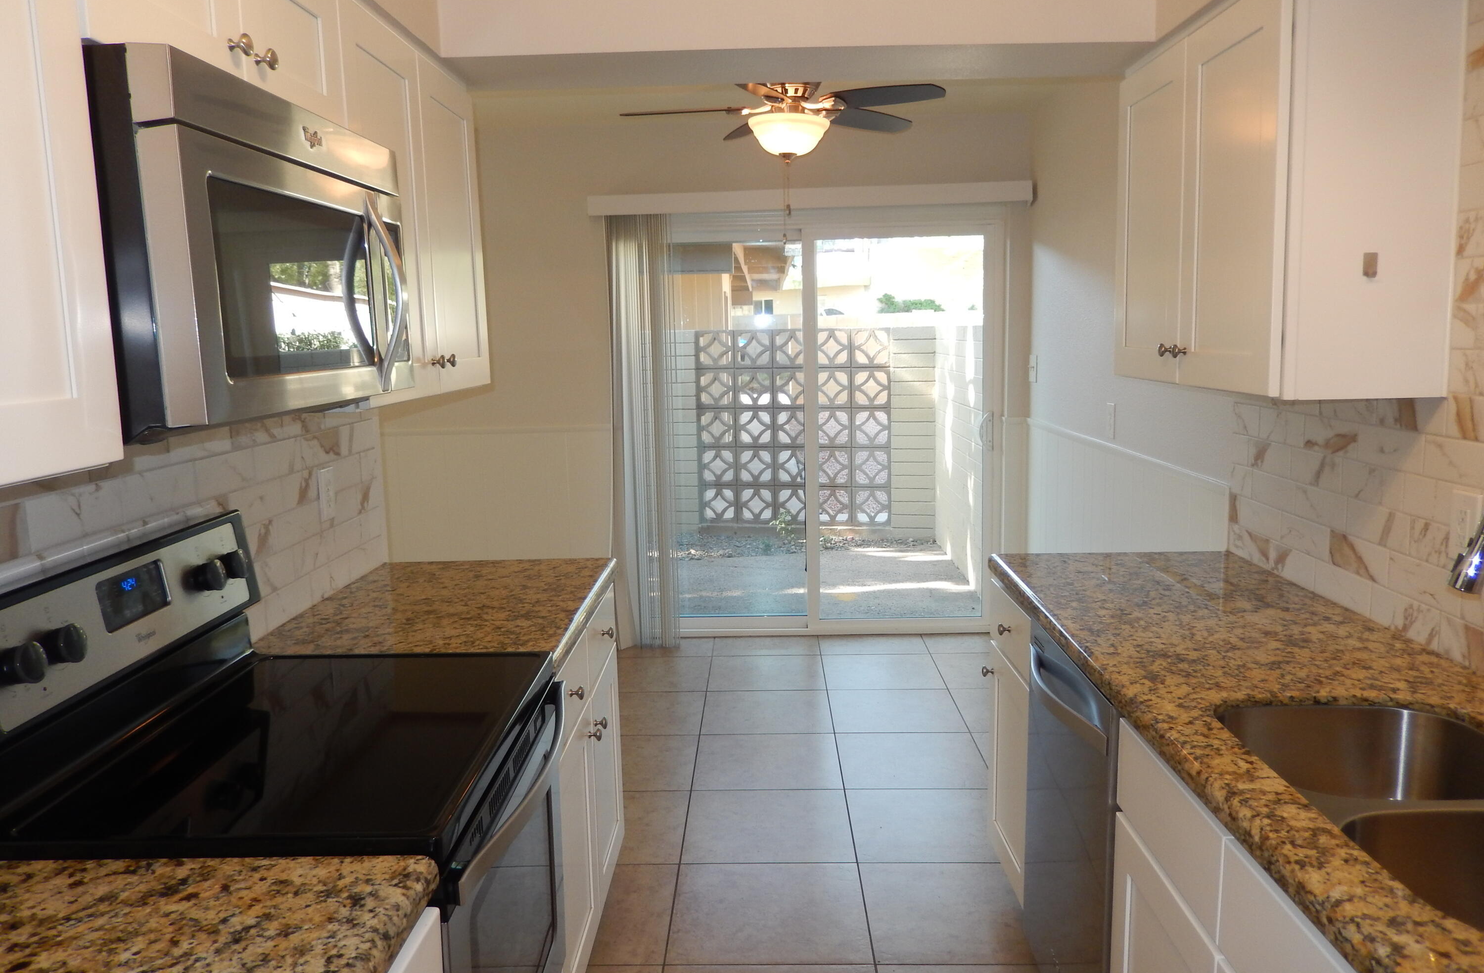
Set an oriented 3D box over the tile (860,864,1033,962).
[{"bbox_3d":[0.564,1.123,2.841,0.470,0.012,0.501,-1,8,1],"label":"tile"}]

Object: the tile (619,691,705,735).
[{"bbox_3d":[-0.399,0.909,4.279,0.503,0.010,0.495,-1,8,1],"label":"tile"}]

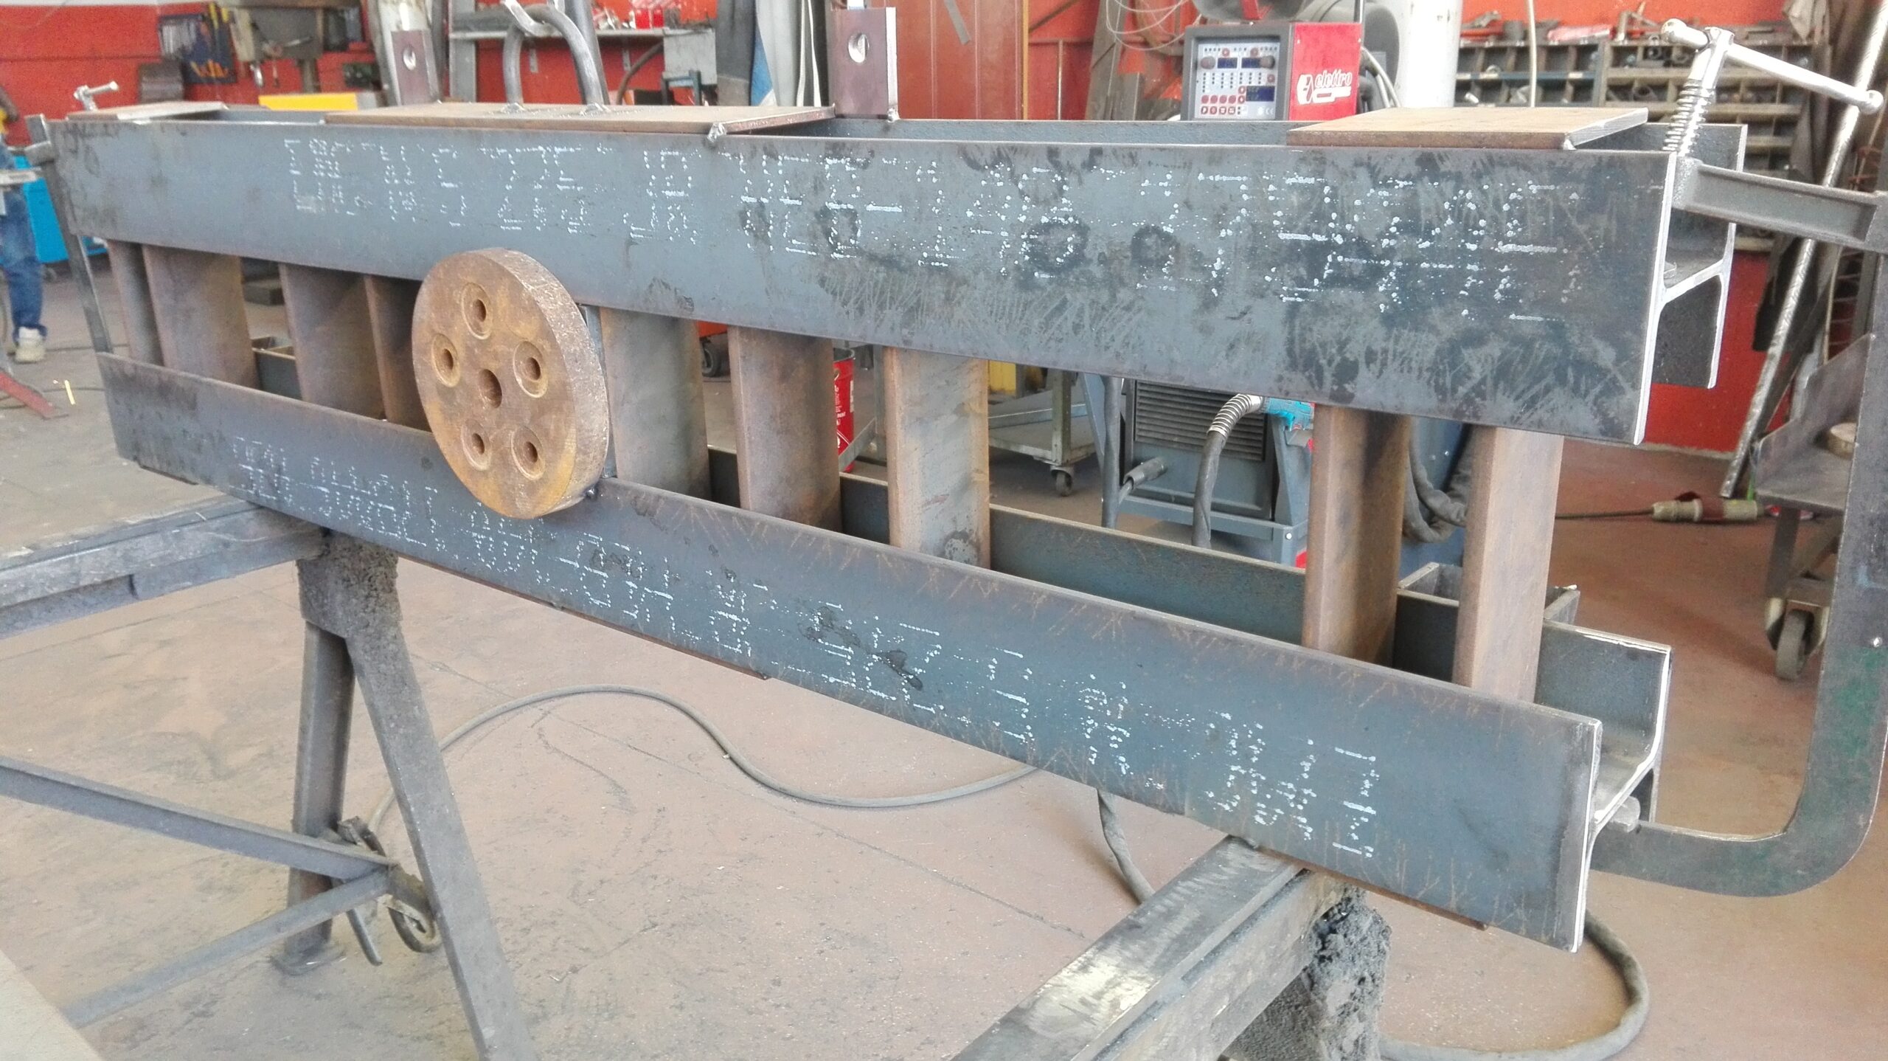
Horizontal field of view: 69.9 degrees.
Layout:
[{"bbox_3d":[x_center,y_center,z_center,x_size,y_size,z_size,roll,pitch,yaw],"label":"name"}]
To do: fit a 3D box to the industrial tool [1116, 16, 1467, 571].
[{"bbox_3d":[0.807,-0.561,3.228,0.480,1.215,0.950,12,24,34],"label":"industrial tool"}]

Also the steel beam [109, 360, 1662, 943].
[{"bbox_3d":[-0.362,-0.024,1.356,1.920,0.140,0.142,13,24,37],"label":"steel beam"}]

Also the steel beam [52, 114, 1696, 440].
[{"bbox_3d":[-0.365,-0.300,1.252,1.905,0.140,0.142,13,24,37],"label":"steel beam"}]

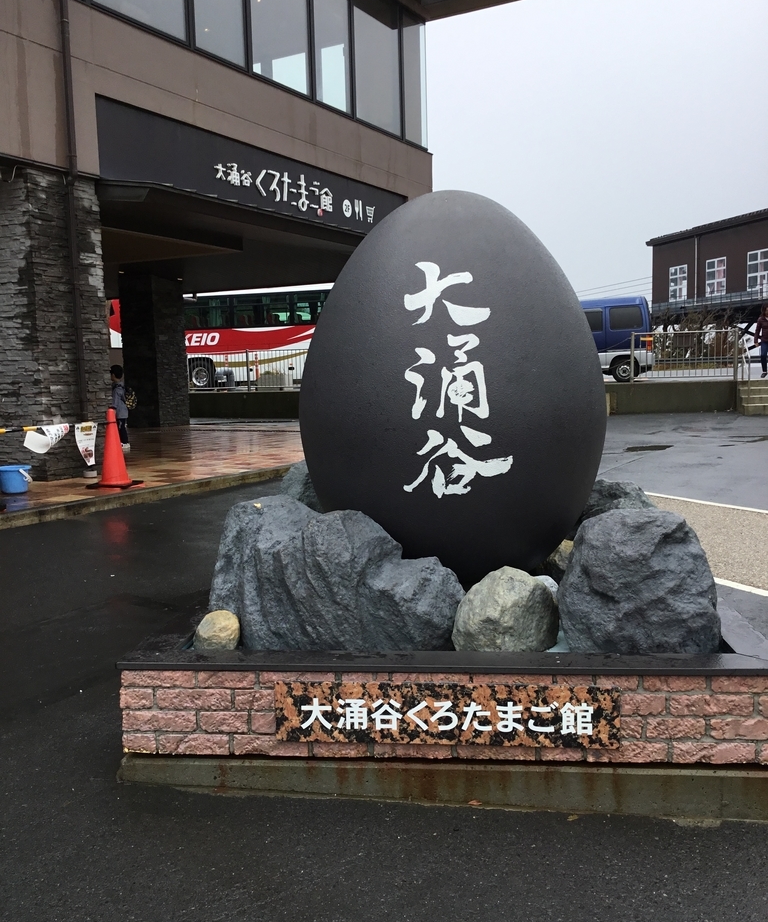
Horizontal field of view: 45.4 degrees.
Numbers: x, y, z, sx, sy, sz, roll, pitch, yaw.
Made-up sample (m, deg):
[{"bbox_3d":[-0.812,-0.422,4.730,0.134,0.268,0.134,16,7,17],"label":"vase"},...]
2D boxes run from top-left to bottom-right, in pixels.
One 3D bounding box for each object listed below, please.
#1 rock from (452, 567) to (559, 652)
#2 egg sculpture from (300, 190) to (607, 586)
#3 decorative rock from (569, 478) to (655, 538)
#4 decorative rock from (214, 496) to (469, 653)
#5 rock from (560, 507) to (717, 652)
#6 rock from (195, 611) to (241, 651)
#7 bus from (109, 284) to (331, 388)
[{"bbox_3d":[0.382,0.451,2.880,0.320,0.260,0.290,-1,6,6],"label":"rock"},{"bbox_3d":[0.257,-0.248,3.524,1.160,1.540,1.160,-1,6,5],"label":"egg sculpture"},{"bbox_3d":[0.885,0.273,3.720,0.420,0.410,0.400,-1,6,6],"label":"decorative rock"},{"bbox_3d":[-0.155,0.348,2.980,0.770,0.470,0.480,-1,6,6],"label":"decorative rock"},{"bbox_3d":[0.798,0.367,2.860,0.470,0.410,0.420,-1,6,6],"label":"rock"},{"bbox_3d":[-0.515,0.534,2.830,0.140,0.150,0.130,-1,6,6],"label":"rock"},{"bbox_3d":[-3.502,-4.061,30.206,12.000,3.450,2.500,2,7,26],"label":"bus"}]

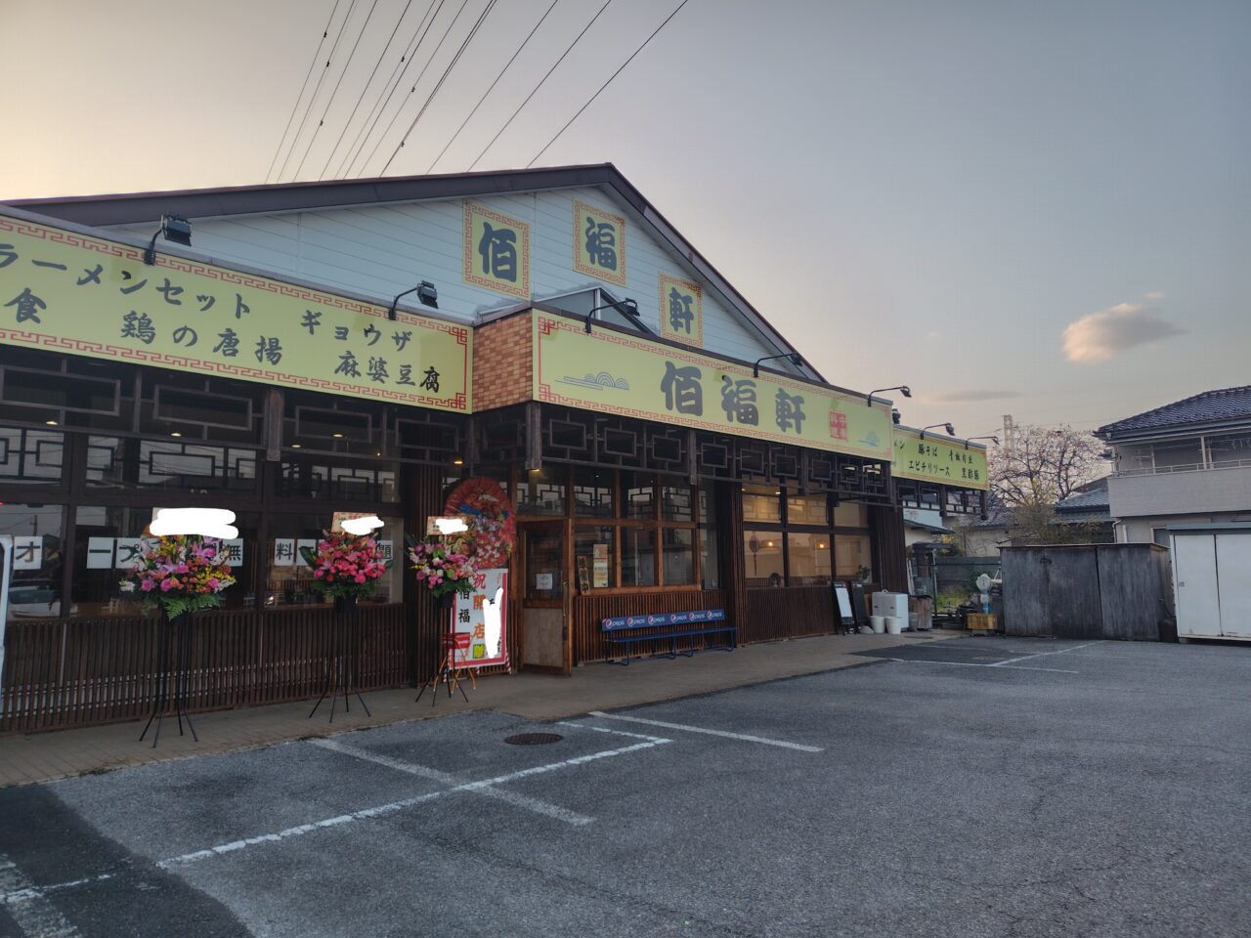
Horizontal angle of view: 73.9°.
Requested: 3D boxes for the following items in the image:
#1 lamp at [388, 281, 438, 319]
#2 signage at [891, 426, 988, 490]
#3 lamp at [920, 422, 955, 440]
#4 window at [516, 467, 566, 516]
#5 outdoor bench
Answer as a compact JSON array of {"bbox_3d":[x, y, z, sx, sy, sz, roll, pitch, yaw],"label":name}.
[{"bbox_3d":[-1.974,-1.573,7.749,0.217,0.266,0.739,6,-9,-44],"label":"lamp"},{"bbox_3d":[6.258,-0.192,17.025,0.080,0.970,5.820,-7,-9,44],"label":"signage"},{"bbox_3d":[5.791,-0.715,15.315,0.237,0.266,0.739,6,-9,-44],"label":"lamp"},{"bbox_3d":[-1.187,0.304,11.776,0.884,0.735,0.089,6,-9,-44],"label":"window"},{"bbox_3d":[0.801,2.696,13.466,0.470,0.685,2.880,-7,-9,44],"label":"outdoor bench"}]

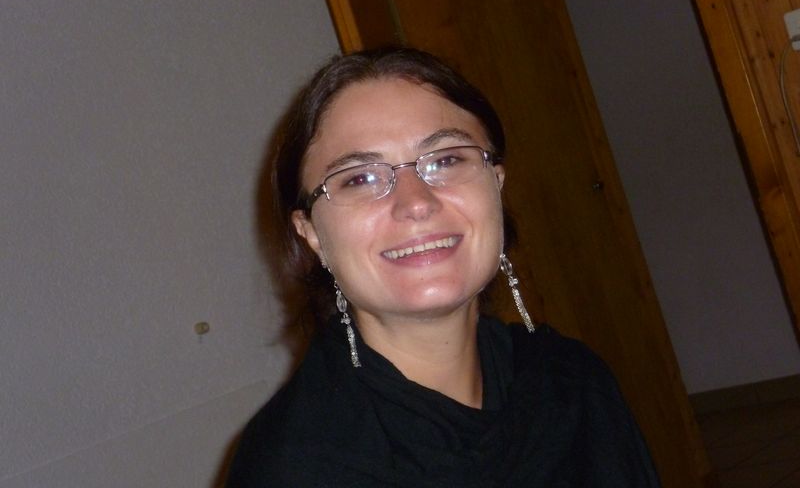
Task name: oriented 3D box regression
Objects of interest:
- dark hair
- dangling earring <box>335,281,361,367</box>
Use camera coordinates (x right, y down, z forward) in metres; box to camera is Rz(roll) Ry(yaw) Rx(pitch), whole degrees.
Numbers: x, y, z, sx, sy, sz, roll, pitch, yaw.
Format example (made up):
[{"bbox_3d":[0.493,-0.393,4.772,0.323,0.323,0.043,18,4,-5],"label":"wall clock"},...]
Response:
[{"bbox_3d":[-0.006,-0.043,1.455,0.190,0.215,0.200,-12,-7,-9],"label":"dark hair"},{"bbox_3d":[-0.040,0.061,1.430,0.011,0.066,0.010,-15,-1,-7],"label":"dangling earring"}]

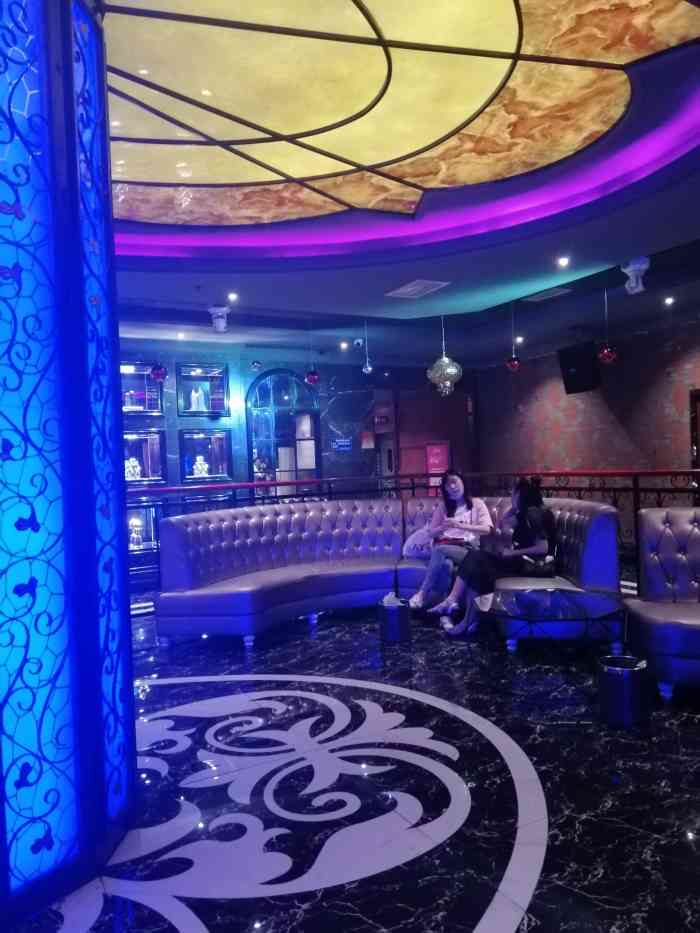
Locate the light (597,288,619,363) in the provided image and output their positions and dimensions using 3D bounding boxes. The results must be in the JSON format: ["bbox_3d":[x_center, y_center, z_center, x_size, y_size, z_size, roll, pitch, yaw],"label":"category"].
[{"bbox_3d":[2.447,-1.333,6.665,0.180,0.714,0.180,-2,2,20],"label":"light"}]

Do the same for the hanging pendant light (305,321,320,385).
[{"bbox_3d":[-0.412,-1.246,7.664,0.160,0.696,0.160,-2,2,-3],"label":"hanging pendant light"}]

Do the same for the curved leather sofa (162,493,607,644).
[{"bbox_3d":[0.351,0.836,6.066,3.450,1.000,1.750,-2,2,12],"label":"curved leather sofa"}]

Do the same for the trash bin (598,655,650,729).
[{"bbox_3d":[1.450,1.211,3.765,0.220,0.305,0.220,-2,2,21],"label":"trash bin"}]

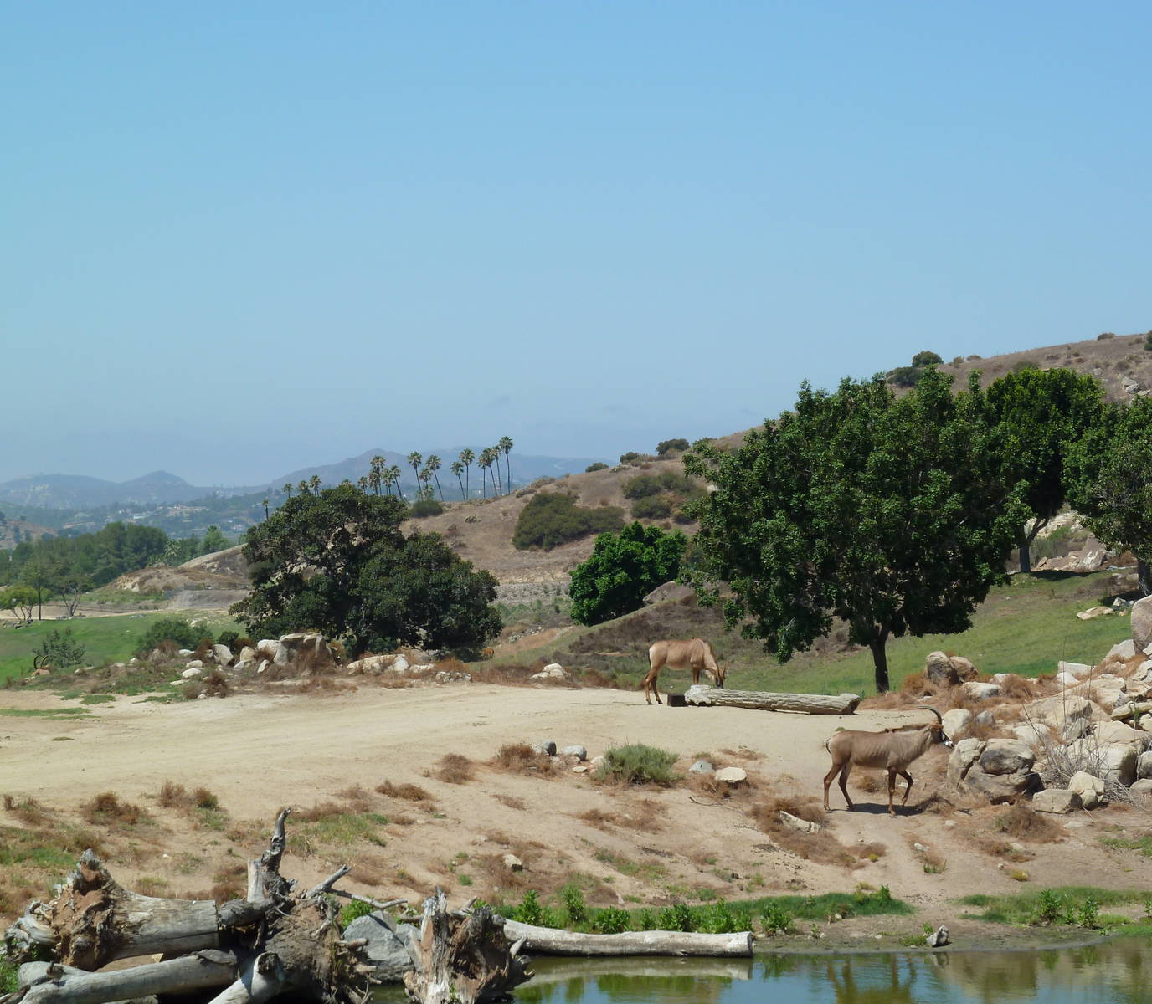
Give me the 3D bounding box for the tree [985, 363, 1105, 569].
[{"bbox_3d":[15.344,-1.009,105.000,4.600,6.800,4.500,0,0,0],"label":"tree"}]

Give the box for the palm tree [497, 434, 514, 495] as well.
[{"bbox_3d":[-14.956,-7.644,680.000,3.400,12.600,3.400,0,0,0],"label":"palm tree"}]

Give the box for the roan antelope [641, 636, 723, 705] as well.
[{"bbox_3d":[2.333,3.694,70.200,1.750,1.470,0.500,0,0,-12],"label":"roan antelope"}]

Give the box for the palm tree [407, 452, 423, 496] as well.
[{"bbox_3d":[-30.107,-4.873,600.000,2.932,8.827,2.932,0,0,0],"label":"palm tree"}]

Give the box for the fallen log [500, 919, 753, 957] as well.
[{"bbox_3d":[0.623,5.856,43.000,3.500,0.480,0.420,0,0,0],"label":"fallen log"}]

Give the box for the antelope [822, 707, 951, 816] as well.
[{"bbox_3d":[5.089,4.242,52.500,2.120,1.796,0.500,0,0,17],"label":"antelope"}]

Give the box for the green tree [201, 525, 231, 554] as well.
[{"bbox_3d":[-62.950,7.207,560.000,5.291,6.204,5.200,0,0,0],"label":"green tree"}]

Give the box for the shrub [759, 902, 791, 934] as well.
[{"bbox_3d":[2.632,5.485,42.300,0.427,0.427,0.400,0,0,0],"label":"shrub"}]

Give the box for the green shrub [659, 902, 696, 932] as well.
[{"bbox_3d":[1.387,5.700,43.900,0.500,0.470,0.480,0,0,0],"label":"green shrub"}]

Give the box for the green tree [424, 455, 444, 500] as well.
[{"bbox_3d":[-26.490,-4.389,600.000,3.519,8.621,3.519,0,0,0],"label":"green tree"}]

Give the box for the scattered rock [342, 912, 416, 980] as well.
[{"bbox_3d":[-2.523,5.712,41.300,1.000,0.890,0.800,0,0,0],"label":"scattered rock"}]

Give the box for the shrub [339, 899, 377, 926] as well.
[{"bbox_3d":[-2.887,5.463,42.500,0.520,0.420,0.480,0,0,0],"label":"shrub"}]

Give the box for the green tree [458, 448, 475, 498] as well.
[{"bbox_3d":[-16.604,-3.912,490.000,2.500,8.600,2.500,0,0,0],"label":"green tree"}]

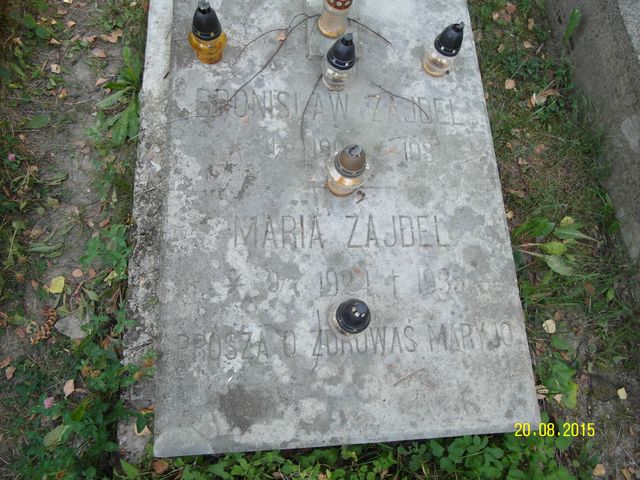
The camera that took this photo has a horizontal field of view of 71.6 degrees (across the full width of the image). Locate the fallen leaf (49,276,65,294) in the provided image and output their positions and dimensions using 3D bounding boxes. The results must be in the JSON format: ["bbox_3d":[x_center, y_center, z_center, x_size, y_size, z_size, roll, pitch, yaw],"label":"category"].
[{"bbox_3d":[-0.673,0.115,1.138,0.033,0.009,0.046,5,73,-6],"label":"fallen leaf"}]

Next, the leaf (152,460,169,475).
[{"bbox_3d":[-0.372,0.532,1.040,0.026,0.010,0.035,-41,82,-16],"label":"leaf"}]

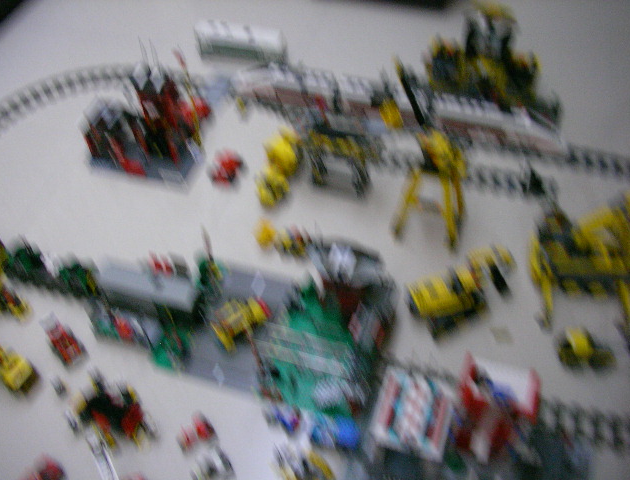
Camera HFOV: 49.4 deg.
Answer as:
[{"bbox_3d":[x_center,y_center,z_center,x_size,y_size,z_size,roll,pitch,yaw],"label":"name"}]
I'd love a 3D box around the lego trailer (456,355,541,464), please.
[{"bbox_3d":[0.301,0.287,1.133,0.103,0.099,0.108,12,58,14],"label":"lego trailer"}]

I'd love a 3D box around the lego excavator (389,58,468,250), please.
[{"bbox_3d":[0.212,-0.149,1.314,0.138,0.310,0.163,-21,56,-9],"label":"lego excavator"}]

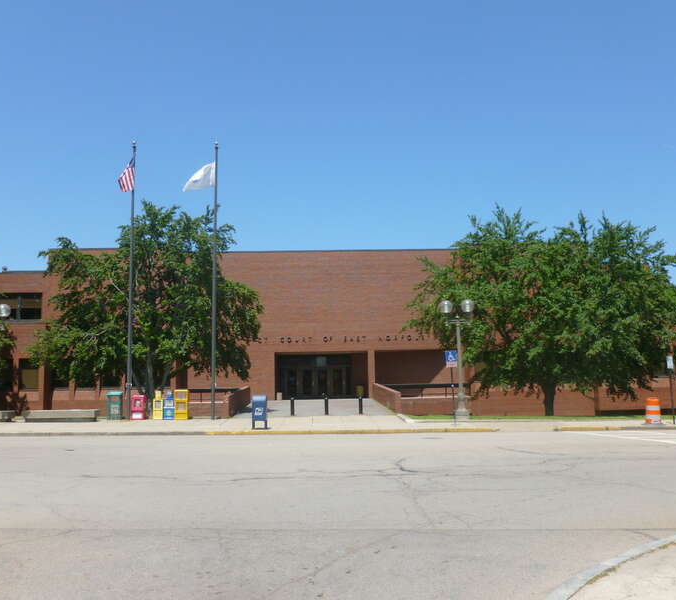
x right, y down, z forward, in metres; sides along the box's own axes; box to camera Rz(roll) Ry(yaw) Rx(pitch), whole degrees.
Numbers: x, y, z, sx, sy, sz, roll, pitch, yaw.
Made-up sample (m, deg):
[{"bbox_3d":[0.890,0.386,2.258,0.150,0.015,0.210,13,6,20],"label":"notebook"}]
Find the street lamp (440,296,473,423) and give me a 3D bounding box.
[{"bbox_3d":[4.861,2.378,25.787,1.380,4.783,0.650,-2,-6,0],"label":"street lamp"}]

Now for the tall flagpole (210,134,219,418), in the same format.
[{"bbox_3d":[-5.419,-0.976,28.563,0.200,12.332,0.200,0,-6,0],"label":"tall flagpole"}]

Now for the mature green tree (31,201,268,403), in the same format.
[{"bbox_3d":[-9.281,0.434,31.200,11.000,10.200,10.300,-1,-6,-3],"label":"mature green tree"}]

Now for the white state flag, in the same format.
[{"bbox_3d":[-6.225,-5.543,29.042,1.468,1.280,0.400,-1,-6,0],"label":"white state flag"}]

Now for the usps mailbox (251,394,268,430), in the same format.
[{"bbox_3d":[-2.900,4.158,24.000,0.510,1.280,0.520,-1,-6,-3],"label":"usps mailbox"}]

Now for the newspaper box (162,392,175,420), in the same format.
[{"bbox_3d":[-7.352,4.632,28.200,0.460,1.180,0.430,-1,-6,-3],"label":"newspaper box"}]

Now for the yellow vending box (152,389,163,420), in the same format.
[{"bbox_3d":[-7.831,4.598,28.200,0.420,1.260,0.420,-1,-6,-3],"label":"yellow vending box"}]

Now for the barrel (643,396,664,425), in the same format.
[{"bbox_3d":[11.585,4.073,23.791,0.660,1.030,0.660,-1,-6,0],"label":"barrel"}]

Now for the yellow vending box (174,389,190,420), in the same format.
[{"bbox_3d":[-6.798,4.585,28.200,0.540,1.290,0.450,-1,-6,-3],"label":"yellow vending box"}]

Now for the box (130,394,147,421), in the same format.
[{"bbox_3d":[-8.685,4.693,28.200,0.550,1.070,0.480,-1,-6,-3],"label":"box"}]

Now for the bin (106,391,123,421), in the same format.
[{"bbox_3d":[-9.727,4.624,28.200,0.580,1.190,0.560,-1,-6,-3],"label":"bin"}]

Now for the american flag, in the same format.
[{"bbox_3d":[-9.530,-5.636,29.200,0.750,1.540,0.450,-1,-6,-3],"label":"american flag"}]

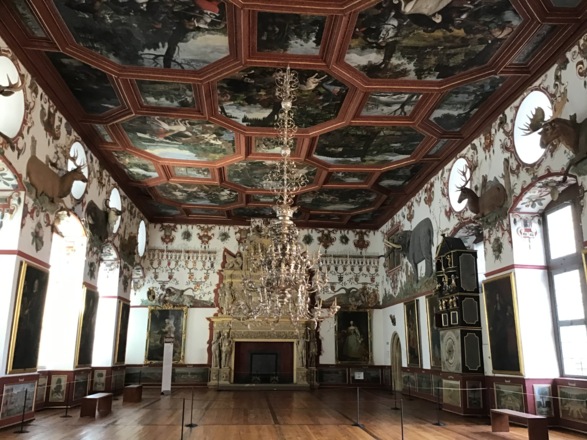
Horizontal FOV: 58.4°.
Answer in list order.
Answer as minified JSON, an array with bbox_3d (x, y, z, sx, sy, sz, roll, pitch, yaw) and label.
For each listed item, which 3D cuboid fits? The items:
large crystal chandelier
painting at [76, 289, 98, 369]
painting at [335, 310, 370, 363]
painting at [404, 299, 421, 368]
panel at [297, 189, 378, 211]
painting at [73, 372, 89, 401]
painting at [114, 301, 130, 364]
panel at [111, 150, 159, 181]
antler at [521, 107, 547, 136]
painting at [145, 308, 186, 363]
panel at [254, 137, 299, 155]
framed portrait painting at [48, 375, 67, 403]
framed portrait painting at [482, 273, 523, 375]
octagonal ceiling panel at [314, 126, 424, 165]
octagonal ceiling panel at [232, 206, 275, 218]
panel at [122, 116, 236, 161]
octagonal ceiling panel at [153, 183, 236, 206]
[{"bbox_3d":[-0.184,-0.721,11.548,2.300,5.950,2.300,2,-14,-5],"label":"large crystal chandelier"},{"bbox_3d":[-6.639,3.453,16.970,0.100,2.500,1.680,2,-14,-5],"label":"painting"},{"bbox_3d":[2.975,5.804,25.996,1.862,2.541,0.120,1,-14,-4],"label":"painting"},{"bbox_3d":[4.761,4.579,21.070,0.100,2.520,1.660,2,-14,-5],"label":"painting"},{"bbox_3d":[2.100,-0.885,24.032,3.446,0.150,3.466,1,-14,-4],"label":"panel"},{"bbox_3d":[-6.683,5.285,16.609,0.060,0.780,1.480,2,-14,-5],"label":"painting"},{"bbox_3d":[-7.067,4.704,21.844,0.100,2.500,1.680,2,-14,-5],"label":"painting"},{"bbox_3d":[-5.798,-1.917,19.511,1.320,0.150,3.200,2,-14,-5],"label":"panel"},{"bbox_3d":[5.131,-2.108,11.224,0.450,0.600,0.450,2,-14,-5],"label":"antler"},{"bbox_3d":[-6.092,5.565,25.378,1.852,2.620,0.120,1,-14,-4],"label":"painting"},{"bbox_3d":[-0.608,-2.457,17.194,1.370,0.120,1.450,2,-14,-5],"label":"panel"},{"bbox_3d":[-7.263,5.220,16.256,0.440,0.790,0.050,2,-14,-7],"label":"framed portrait painting"},{"bbox_3d":[5.416,2.719,13.585,0.100,2.430,1.720,2,-14,-5],"label":"framed portrait painting"},{"bbox_3d":[2.419,-2.391,17.349,3.360,0.150,3.400,2,-14,-5],"label":"octagonal ceiling panel"},{"bbox_3d":[-1.246,-0.382,26.056,3.399,0.150,1.716,1,-14,-4],"label":"octagonal ceiling panel"},{"bbox_3d":[-3.622,-2.606,17.323,3.412,0.150,3.533,1,-14,-4],"label":"panel"},{"bbox_3d":[-4.141,-1.067,22.827,3.400,0.150,3.200,2,-14,-5],"label":"octagonal ceiling panel"}]

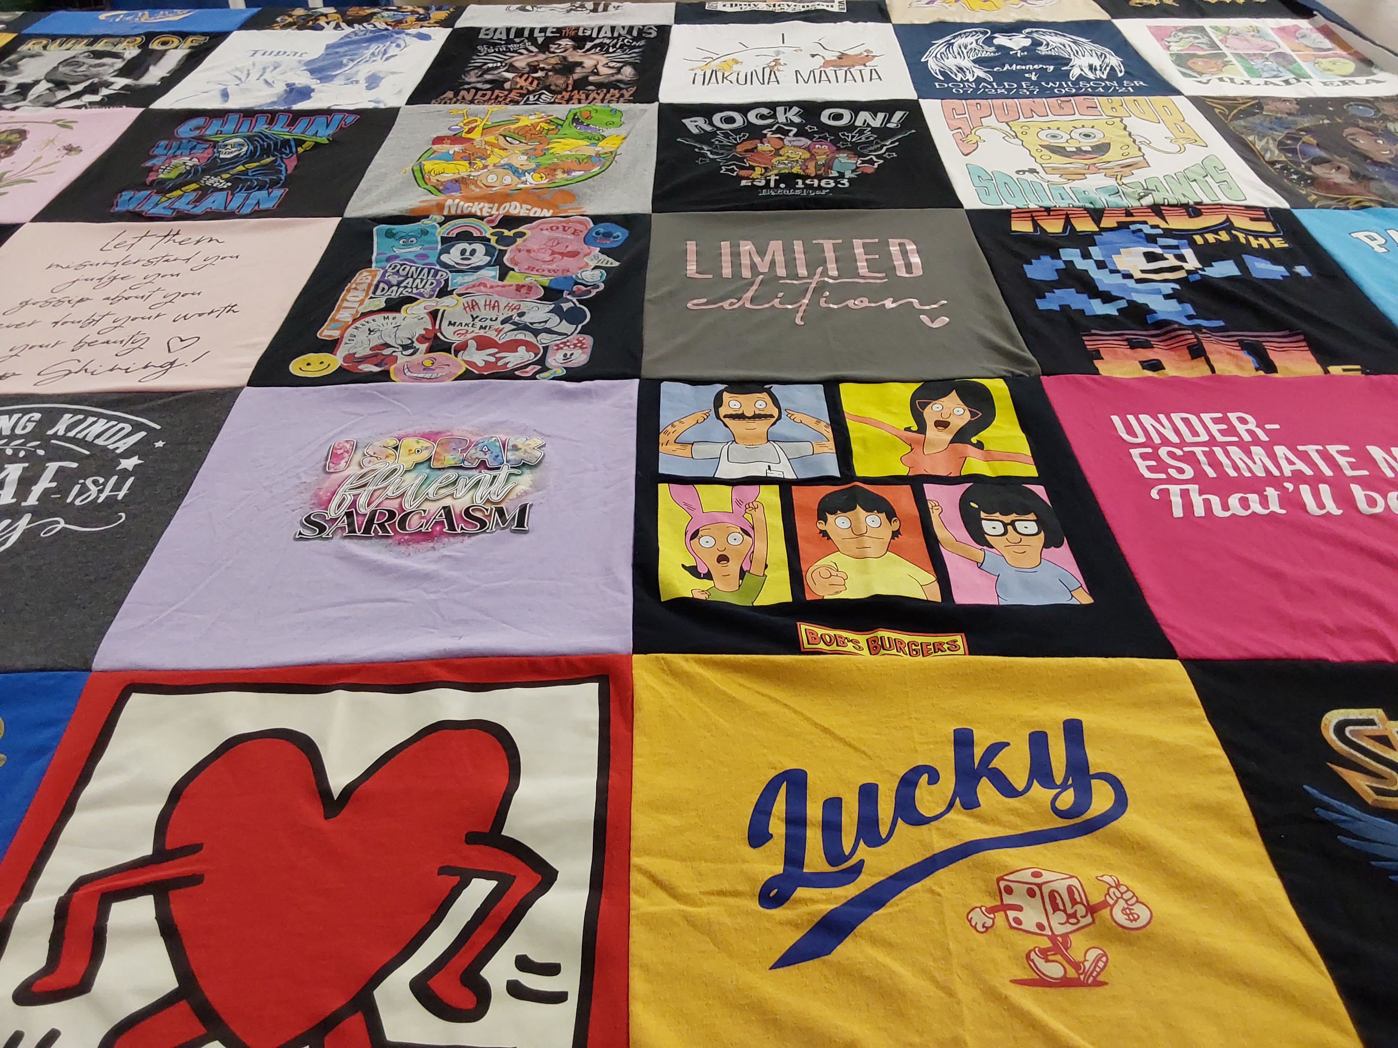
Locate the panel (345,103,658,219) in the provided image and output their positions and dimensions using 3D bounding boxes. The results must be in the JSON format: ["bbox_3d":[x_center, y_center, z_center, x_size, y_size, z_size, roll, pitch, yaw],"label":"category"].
[{"bbox_3d":[-0.239,-0.480,1.478,0.368,0.020,0.373,-1,40,0],"label":"panel"}]

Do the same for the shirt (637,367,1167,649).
[{"bbox_3d":[0.136,-0.018,0.912,0.381,0.020,0.364,-1,40,0],"label":"shirt"}]

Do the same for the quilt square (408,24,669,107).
[{"bbox_3d":[-0.236,-0.718,1.766,0.374,0.020,0.383,0,40,1],"label":"quilt square"}]

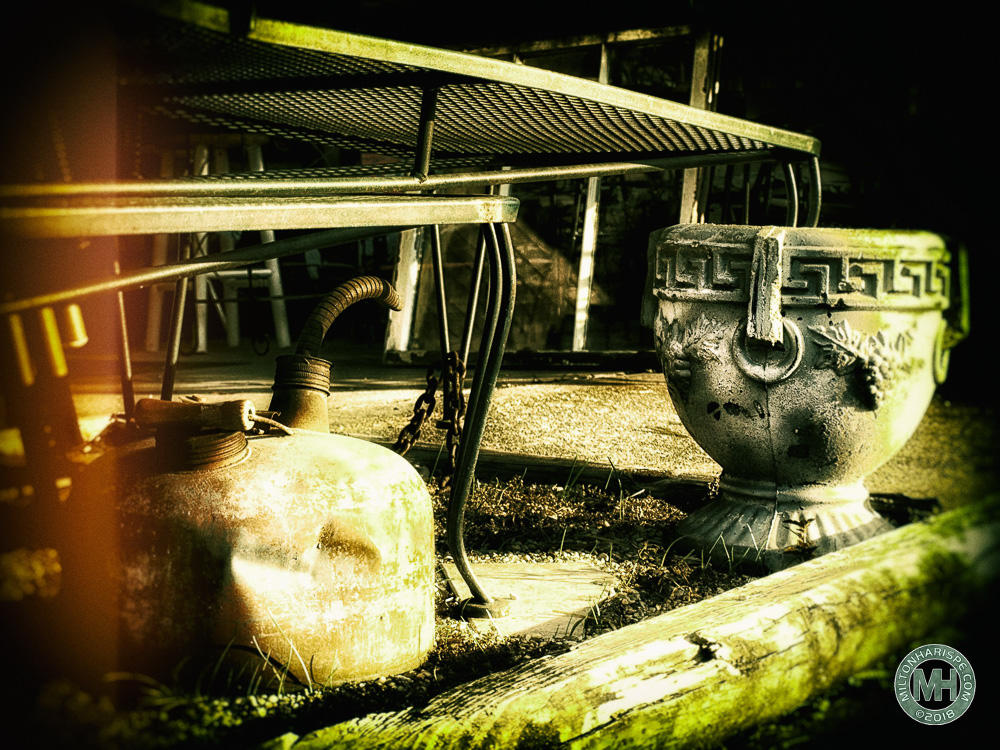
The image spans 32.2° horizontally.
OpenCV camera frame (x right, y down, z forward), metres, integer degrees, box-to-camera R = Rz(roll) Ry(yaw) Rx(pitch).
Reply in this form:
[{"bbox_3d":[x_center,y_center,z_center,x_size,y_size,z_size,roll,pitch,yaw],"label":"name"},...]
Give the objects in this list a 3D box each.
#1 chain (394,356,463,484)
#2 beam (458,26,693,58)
[{"bbox_3d":[-0.111,0.068,2.650,0.115,0.205,0.100,2,6,9],"label":"chain"},{"bbox_3d":[0.148,-0.761,3.975,0.701,0.032,0.037,4,6,40],"label":"beam"}]

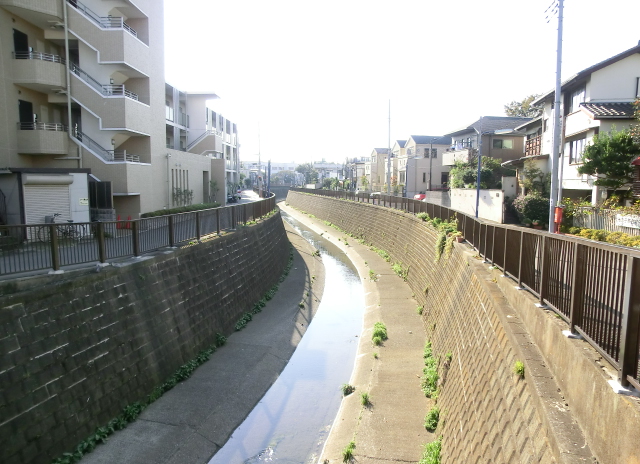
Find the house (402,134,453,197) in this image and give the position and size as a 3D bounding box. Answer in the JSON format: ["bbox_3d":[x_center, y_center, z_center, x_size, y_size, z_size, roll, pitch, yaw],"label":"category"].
[{"bbox_3d":[14.924,-8.089,56.444,9.000,8.250,5.200,0,7,-5],"label":"house"}]

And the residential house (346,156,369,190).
[{"bbox_3d":[10.435,-10.458,84.755,8.000,6.700,6.500,0,7,-6],"label":"residential house"}]

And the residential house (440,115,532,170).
[{"bbox_3d":[16.319,-6.434,38.671,9.000,7.000,6.000,0,7,-5],"label":"residential house"}]

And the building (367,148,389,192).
[{"bbox_3d":[12.736,-10.249,75.523,9.000,8.200,5.200,0,7,-5],"label":"building"}]

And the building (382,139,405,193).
[{"bbox_3d":[14.278,-8.711,62.311,9.000,8.150,5.200,0,7,-5],"label":"building"}]

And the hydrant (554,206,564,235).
[{"bbox_3d":[10.823,-0.485,20.168,0.290,1.210,0.340,-2,7,-22],"label":"hydrant"}]

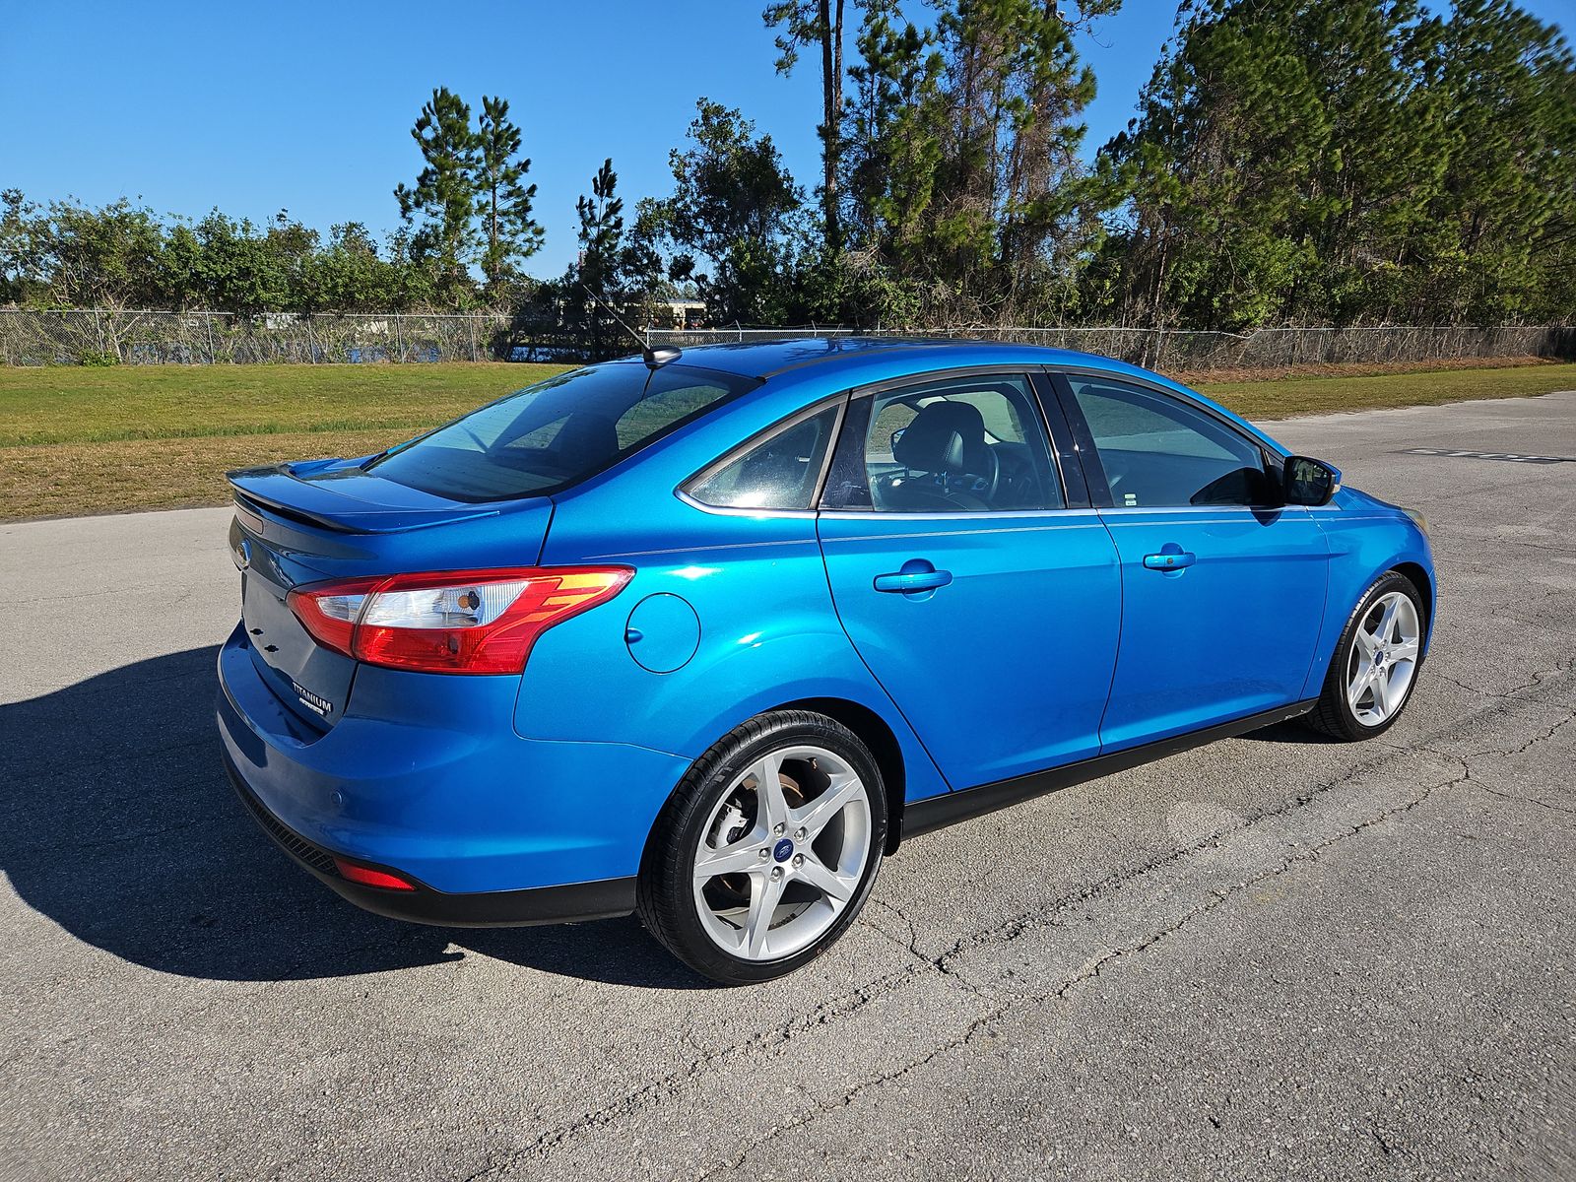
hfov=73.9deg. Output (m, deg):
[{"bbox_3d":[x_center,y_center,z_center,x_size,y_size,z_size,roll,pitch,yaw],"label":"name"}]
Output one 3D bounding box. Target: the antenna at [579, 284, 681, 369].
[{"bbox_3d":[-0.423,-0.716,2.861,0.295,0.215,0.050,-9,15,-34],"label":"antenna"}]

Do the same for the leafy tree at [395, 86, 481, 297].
[{"bbox_3d":[-13.690,-14.631,41.172,3.213,9.637,3.213,-4,15,-17],"label":"leafy tree"}]

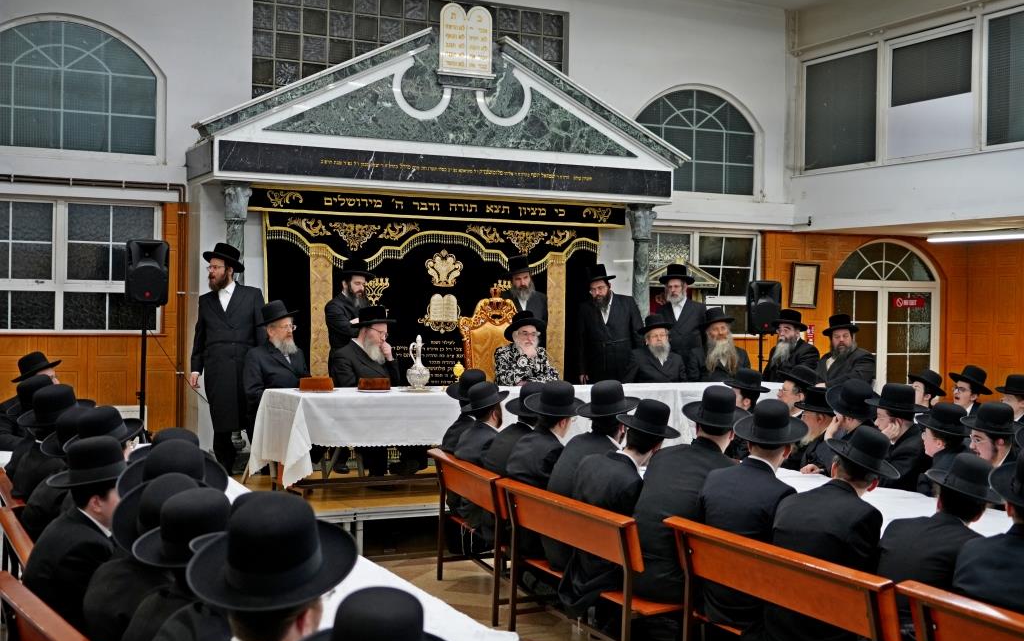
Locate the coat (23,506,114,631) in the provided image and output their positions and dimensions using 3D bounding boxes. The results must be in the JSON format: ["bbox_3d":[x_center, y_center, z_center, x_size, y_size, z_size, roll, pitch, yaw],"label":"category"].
[{"bbox_3d":[-1.440,1.010,4.150,0.540,0.770,0.480,0,1,-32],"label":"coat"}]

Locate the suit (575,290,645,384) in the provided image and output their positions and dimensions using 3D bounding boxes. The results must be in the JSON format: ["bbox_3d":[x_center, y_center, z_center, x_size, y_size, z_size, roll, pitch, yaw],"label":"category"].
[{"bbox_3d":[0.878,0.324,10.700,0.580,1.160,0.340,1,1,12],"label":"suit"}]

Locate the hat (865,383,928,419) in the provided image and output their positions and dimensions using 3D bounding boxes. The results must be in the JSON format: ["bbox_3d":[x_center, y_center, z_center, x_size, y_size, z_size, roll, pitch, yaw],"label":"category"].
[{"bbox_3d":[2.166,0.436,6.698,0.365,0.130,0.345,9,3,14],"label":"hat"}]

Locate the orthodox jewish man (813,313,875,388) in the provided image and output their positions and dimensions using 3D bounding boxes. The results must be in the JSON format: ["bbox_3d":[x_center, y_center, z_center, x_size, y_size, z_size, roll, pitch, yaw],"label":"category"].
[{"bbox_3d":[3.170,0.580,11.450,0.600,1.320,0.750,1,1,25],"label":"orthodox jewish man"}]

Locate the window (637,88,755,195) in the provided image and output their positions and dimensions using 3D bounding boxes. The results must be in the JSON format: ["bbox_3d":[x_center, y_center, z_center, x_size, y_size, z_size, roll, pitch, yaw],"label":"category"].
[{"bbox_3d":[2.003,-1.971,13.120,1.680,1.170,0.120,0,0,-27],"label":"window"}]

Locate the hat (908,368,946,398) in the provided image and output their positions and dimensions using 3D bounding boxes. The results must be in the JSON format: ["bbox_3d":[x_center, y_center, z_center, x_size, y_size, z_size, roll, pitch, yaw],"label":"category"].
[{"bbox_3d":[3.203,0.477,9.200,0.360,0.145,0.330,25,3,5],"label":"hat"}]

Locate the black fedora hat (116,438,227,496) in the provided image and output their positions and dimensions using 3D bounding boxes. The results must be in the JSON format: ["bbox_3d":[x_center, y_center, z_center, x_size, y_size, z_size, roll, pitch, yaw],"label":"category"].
[{"bbox_3d":[-1.074,0.459,3.783,0.345,0.130,0.365,1,21,-12],"label":"black fedora hat"}]

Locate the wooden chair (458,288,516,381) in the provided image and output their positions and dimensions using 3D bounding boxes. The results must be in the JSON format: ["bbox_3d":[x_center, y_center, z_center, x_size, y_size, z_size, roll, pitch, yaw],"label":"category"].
[{"bbox_3d":[0.000,0.509,10.080,0.680,1.540,0.680,0,1,-29],"label":"wooden chair"}]

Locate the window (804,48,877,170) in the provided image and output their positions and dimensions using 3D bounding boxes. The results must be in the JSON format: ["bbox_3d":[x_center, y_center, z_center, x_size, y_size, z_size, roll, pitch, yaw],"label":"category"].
[{"bbox_3d":[3.557,-2.270,12.990,0.100,1.240,1.100,0,0,-28],"label":"window"}]

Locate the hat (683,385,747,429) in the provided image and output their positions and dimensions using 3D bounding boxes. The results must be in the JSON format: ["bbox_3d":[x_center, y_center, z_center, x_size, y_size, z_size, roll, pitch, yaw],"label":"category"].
[{"bbox_3d":[0.953,0.403,5.560,0.320,0.150,0.350,1,11,14],"label":"hat"}]

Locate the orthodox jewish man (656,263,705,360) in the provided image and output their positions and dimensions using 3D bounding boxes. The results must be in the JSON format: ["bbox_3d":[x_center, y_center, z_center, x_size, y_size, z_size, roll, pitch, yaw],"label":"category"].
[{"bbox_3d":[1.544,0.375,10.950,0.550,1.780,0.360,0,0,3],"label":"orthodox jewish man"}]

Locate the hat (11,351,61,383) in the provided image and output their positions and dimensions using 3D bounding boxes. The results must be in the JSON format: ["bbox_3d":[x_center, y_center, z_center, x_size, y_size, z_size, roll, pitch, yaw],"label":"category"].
[{"bbox_3d":[-3.418,0.319,8.544,0.365,0.130,0.345,-25,7,-23],"label":"hat"}]

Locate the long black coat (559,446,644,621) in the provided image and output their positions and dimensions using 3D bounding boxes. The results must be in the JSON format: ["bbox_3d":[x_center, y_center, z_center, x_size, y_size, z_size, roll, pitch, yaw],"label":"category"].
[{"bbox_3d":[0.600,1.070,6.220,0.560,0.820,0.500,0,1,-38],"label":"long black coat"}]

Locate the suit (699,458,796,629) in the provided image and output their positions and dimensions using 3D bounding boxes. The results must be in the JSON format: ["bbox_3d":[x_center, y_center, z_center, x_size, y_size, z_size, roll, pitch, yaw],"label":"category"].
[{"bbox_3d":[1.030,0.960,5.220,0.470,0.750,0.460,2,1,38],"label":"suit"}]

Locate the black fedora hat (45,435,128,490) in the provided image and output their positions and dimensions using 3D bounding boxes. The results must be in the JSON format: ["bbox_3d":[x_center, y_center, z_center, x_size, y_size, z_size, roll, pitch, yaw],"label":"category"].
[{"bbox_3d":[-1.461,0.492,4.200,0.365,0.130,0.335,-10,7,-29],"label":"black fedora hat"}]

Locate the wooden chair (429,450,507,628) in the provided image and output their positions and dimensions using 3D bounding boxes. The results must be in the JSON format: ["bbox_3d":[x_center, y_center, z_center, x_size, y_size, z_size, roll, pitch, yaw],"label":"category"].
[{"bbox_3d":[-0.090,1.264,7.180,0.500,0.810,1.310,0,1,-20],"label":"wooden chair"}]

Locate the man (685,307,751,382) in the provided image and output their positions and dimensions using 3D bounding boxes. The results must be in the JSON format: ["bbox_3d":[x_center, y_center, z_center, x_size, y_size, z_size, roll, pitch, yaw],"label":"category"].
[{"bbox_3d":[1.940,0.580,10.850,0.600,1.390,0.800,1,1,-14],"label":"man"}]

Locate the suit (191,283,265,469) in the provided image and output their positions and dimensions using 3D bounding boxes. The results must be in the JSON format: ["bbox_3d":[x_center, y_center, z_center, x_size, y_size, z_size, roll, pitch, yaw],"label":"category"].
[{"bbox_3d":[-2.278,0.450,9.600,0.580,1.500,0.340,0,0,7],"label":"suit"}]

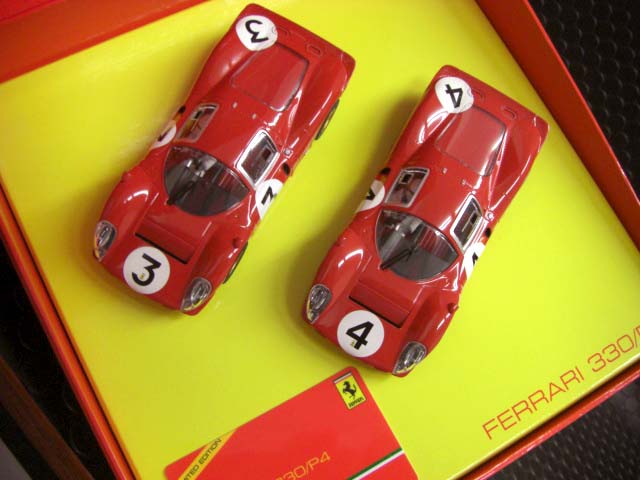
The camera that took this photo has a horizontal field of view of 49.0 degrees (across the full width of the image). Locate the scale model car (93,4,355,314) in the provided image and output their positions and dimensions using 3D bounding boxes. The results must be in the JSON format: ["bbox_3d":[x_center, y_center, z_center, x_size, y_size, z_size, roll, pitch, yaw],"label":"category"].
[{"bbox_3d":[-0.039,-0.035,0.291,0.056,0.031,0.134,29,70,3],"label":"scale model car"}]

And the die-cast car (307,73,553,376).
[{"bbox_3d":[0.045,-0.010,0.294,0.056,0.031,0.134,31,70,3],"label":"die-cast car"}]

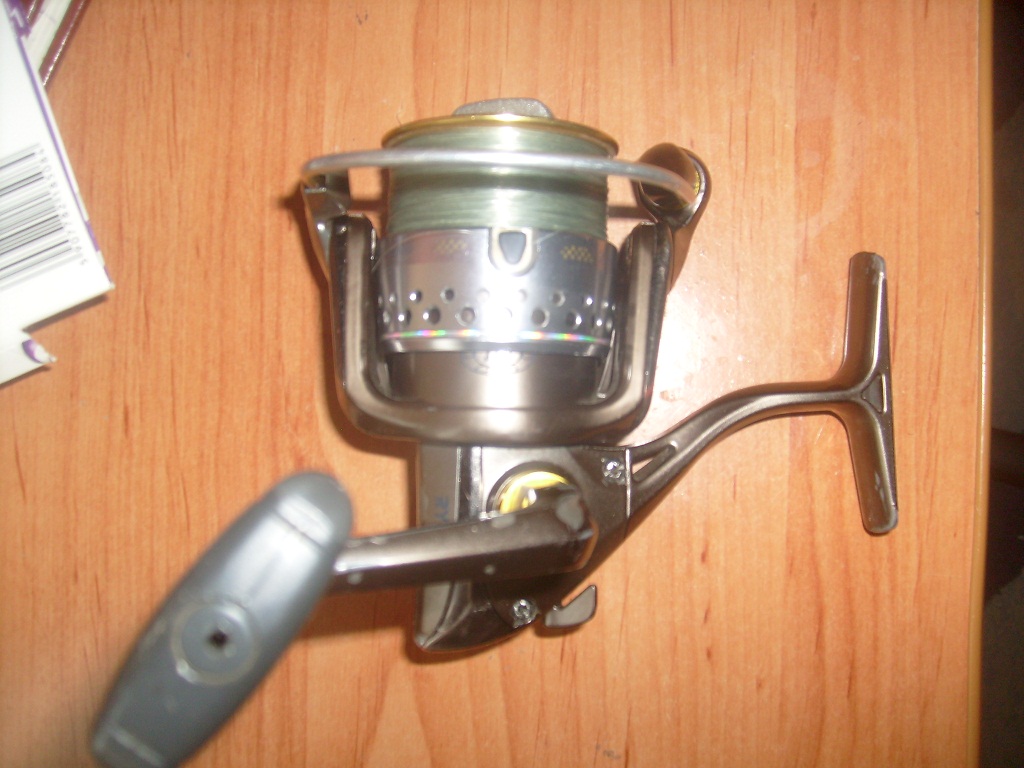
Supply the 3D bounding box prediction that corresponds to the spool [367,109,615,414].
[{"bbox_3d":[-0.003,-0.026,0.220,0.051,0.051,0.059,1,92,0],"label":"spool"}]

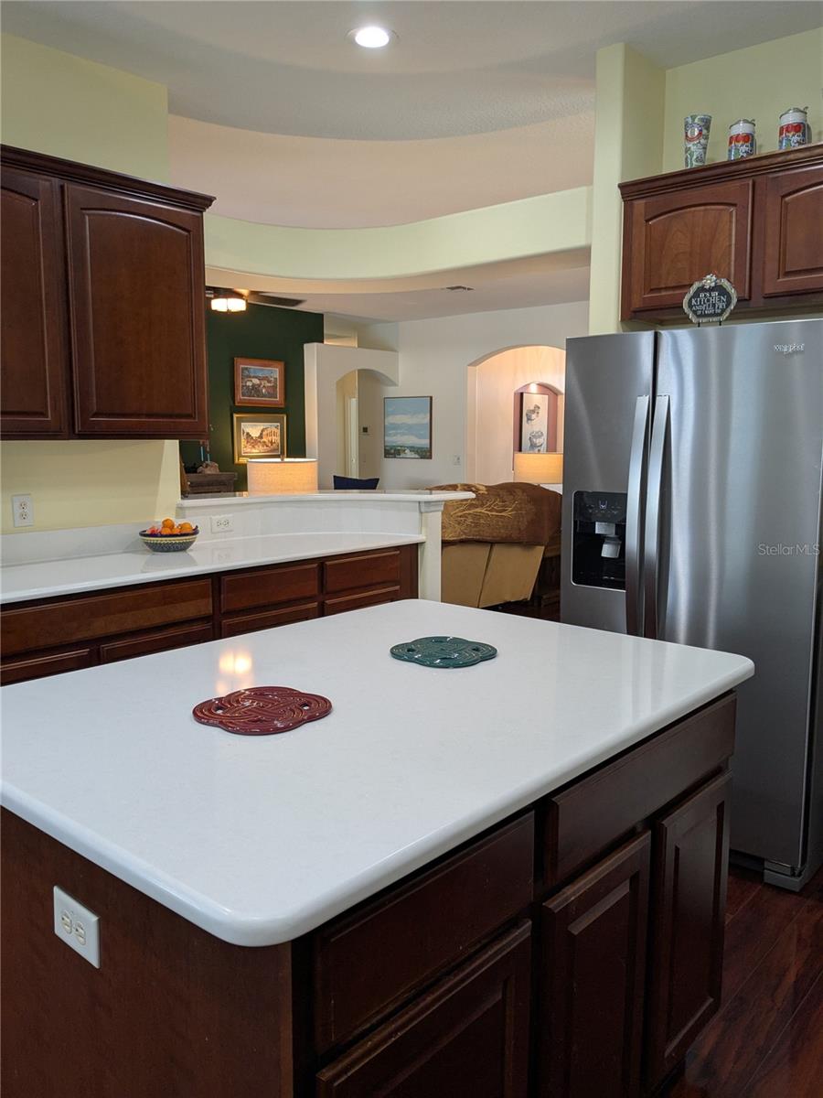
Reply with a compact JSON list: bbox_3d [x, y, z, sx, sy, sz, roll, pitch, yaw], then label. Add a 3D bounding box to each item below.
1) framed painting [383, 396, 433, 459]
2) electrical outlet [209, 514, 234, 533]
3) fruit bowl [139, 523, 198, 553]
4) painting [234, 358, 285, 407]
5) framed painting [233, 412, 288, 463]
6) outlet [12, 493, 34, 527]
[{"bbox_3d":[-0.046,-1.564,11.082,0.785,0.785,0.040,7,10,41],"label":"framed painting"},{"bbox_3d":[-0.829,-0.108,3.779,0.008,0.073,0.117,7,10,41],"label":"electrical outlet"},{"bbox_3d":[-0.976,-0.041,3.447,0.235,0.100,0.235,0,8,0],"label":"fruit bowl"},{"bbox_3d":[-1.703,-1.853,9.609,0.035,0.510,0.710,7,10,41],"label":"painting"},{"bbox_3d":[-1.710,-1.246,9.682,0.035,0.545,0.750,7,10,41],"label":"framed painting"},{"bbox_3d":[-1.396,-0.136,3.080,0.008,0.115,0.071,7,10,41],"label":"outlet"}]

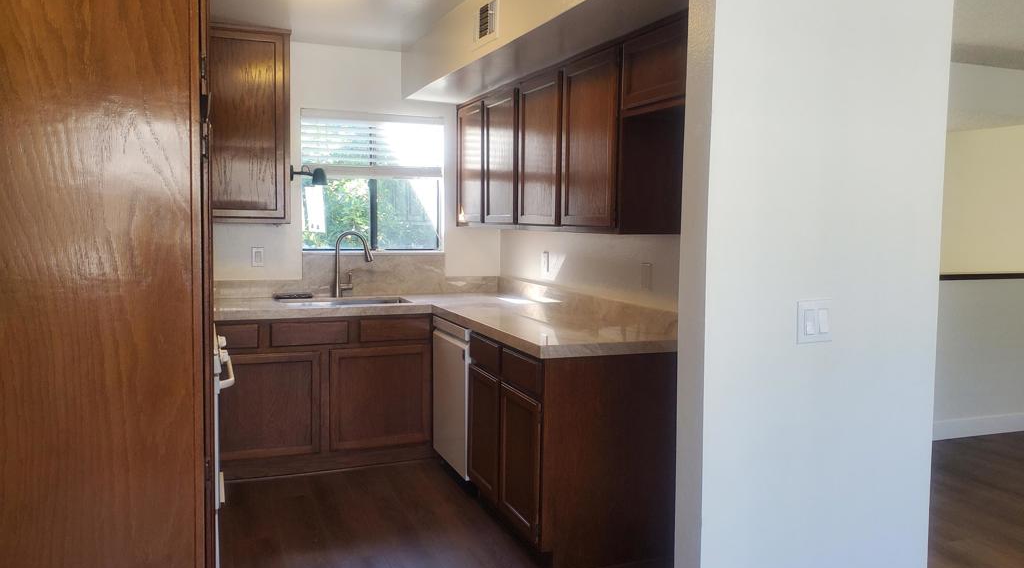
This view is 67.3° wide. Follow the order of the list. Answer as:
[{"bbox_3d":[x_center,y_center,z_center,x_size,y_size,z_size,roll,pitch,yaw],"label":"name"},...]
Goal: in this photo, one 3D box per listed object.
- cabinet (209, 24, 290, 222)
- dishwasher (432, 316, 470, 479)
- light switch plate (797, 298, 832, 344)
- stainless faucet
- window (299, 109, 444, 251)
[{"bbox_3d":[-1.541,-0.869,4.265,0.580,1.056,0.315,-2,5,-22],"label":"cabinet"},{"bbox_3d":[-0.044,0.601,4.140,0.600,0.820,0.605,-2,5,-22],"label":"dishwasher"},{"bbox_3d":[0.823,0.102,2.081,0.120,0.116,0.009,-2,5,-22],"label":"light switch plate"},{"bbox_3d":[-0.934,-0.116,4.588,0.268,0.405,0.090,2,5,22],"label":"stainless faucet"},{"bbox_3d":[-0.852,-0.623,4.771,0.885,0.855,0.100,-2,5,-22],"label":"window"}]

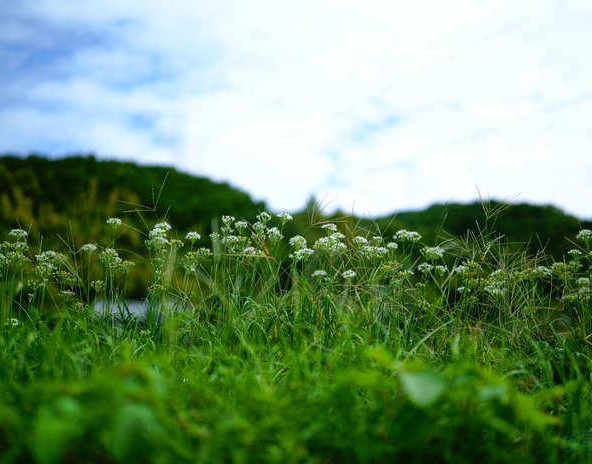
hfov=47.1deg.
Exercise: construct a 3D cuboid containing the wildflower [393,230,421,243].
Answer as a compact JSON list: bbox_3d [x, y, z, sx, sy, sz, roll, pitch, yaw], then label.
[{"bbox_3d":[0.325,0.013,2.000,0.080,0.034,0.058,0,0,0],"label":"wildflower"}]

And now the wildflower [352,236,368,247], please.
[{"bbox_3d":[0.190,0.028,2.000,0.046,0.029,0.045,0,0,0],"label":"wildflower"}]

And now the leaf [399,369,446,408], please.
[{"bbox_3d":[0.196,0.242,1.050,0.072,0.060,0.045,0,0,0],"label":"leaf"}]

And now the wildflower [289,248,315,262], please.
[{"bbox_3d":[0.016,0.068,1.950,0.072,0.039,0.058,0,0,0],"label":"wildflower"}]

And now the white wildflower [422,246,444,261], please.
[{"bbox_3d":[0.395,0.062,1.950,0.061,0.039,0.055,0,0,0],"label":"white wildflower"}]

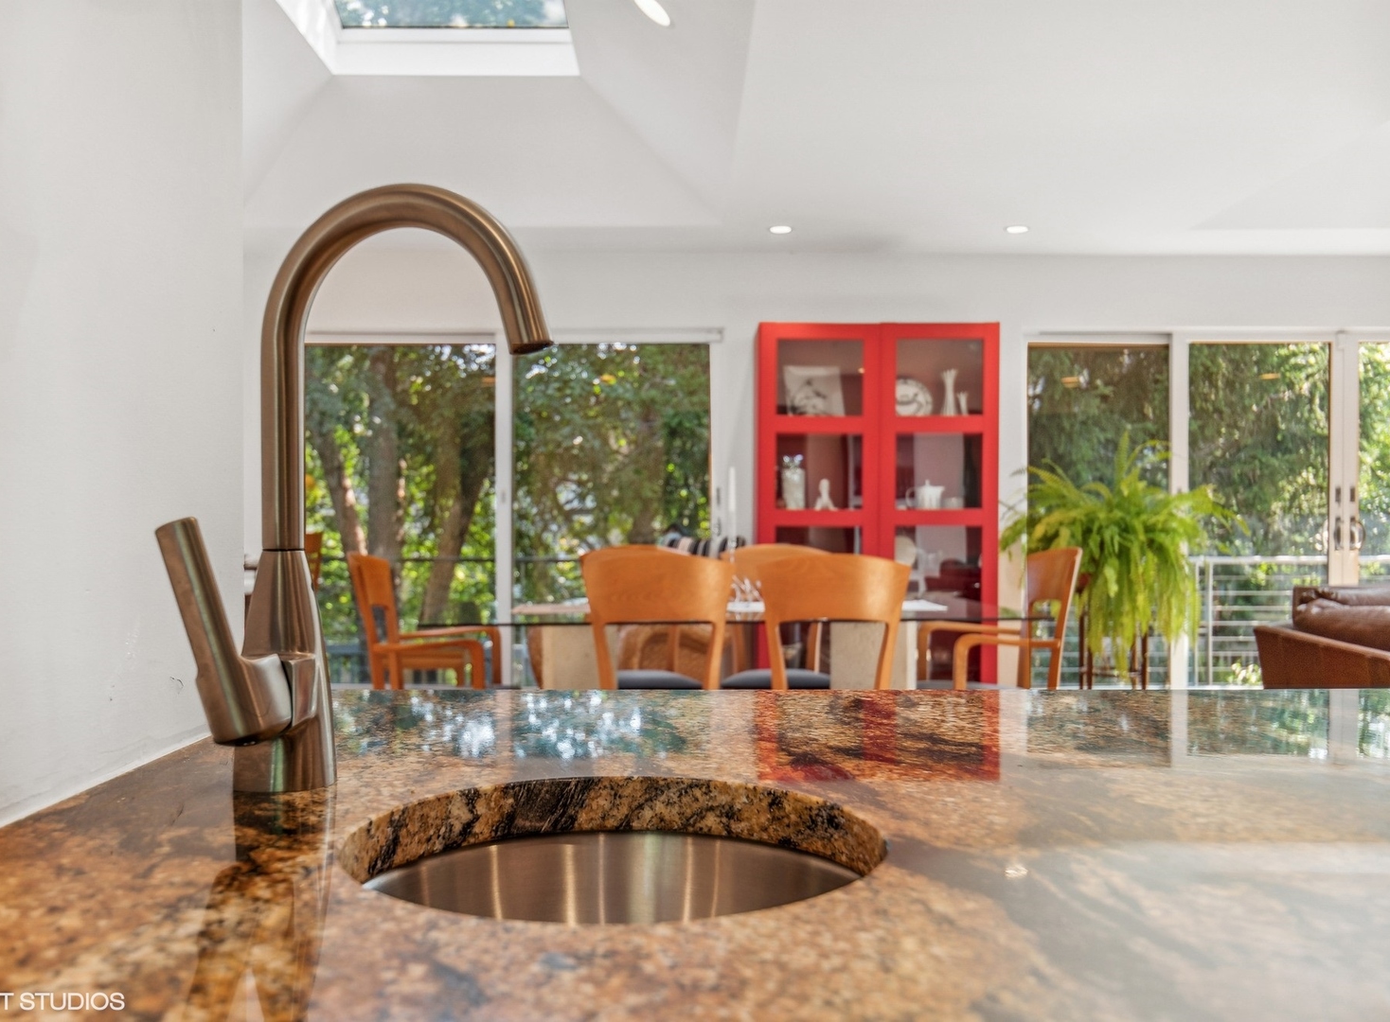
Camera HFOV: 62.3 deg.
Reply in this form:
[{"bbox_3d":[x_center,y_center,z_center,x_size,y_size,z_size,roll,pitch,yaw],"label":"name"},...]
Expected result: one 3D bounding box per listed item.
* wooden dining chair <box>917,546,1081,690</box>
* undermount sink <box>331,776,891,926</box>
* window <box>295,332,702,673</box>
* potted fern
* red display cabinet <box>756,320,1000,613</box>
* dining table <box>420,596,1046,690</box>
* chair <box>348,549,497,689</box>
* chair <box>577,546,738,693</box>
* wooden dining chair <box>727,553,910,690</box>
[{"bbox_3d":[1.120,0.620,4.330,0.520,0.960,0.540,0,0,-4],"label":"wooden dining chair"},{"bbox_3d":[-0.045,0.275,0.660,0.310,0.190,0.300,0,0,0],"label":"undermount sink"},{"bbox_3d":[-1.050,0.080,6.220,2.360,2.060,0.100,0,0,0],"label":"window"},{"bbox_3d":[1.950,0.200,5.300,1.090,1.120,1.020,0,0,0],"label":"potted fern"},{"bbox_3d":[0.920,0.080,5.960,1.200,2.030,0.420,0,0,0],"label":"red display cabinet"},{"bbox_3d":[0.120,0.730,4.330,2.080,0.740,1.100,0,0,-4],"label":"dining table"},{"bbox_3d":[-0.975,0.620,4.180,0.520,0.960,0.540,0,0,-4],"label":"chair"},{"bbox_3d":[-0.130,0.620,3.800,0.480,0.960,0.520,0,0,-4],"label":"chair"},{"bbox_3d":[0.430,0.620,3.820,0.480,0.960,0.520,0,0,-4],"label":"wooden dining chair"}]

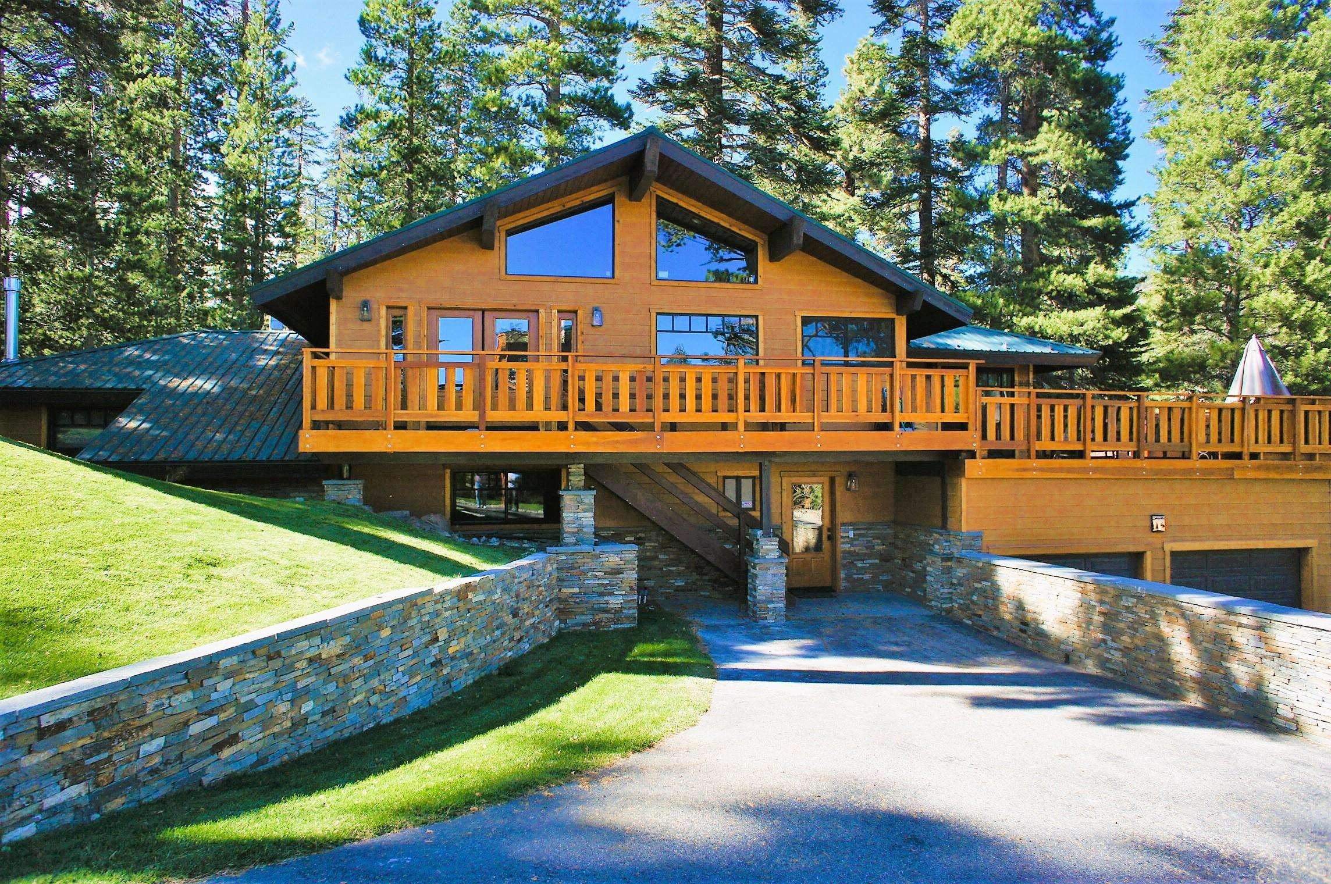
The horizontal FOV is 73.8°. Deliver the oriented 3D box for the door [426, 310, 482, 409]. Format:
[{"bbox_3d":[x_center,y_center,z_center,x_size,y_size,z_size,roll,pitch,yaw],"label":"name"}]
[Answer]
[{"bbox_3d":[-3.578,-1.195,15.081,0.913,2.089,0.100,0,0,-11],"label":"door"}]

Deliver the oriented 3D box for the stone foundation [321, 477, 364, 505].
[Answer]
[{"bbox_3d":[-4.494,0.684,12.372,0.487,0.385,0.487,0,0,-11],"label":"stone foundation"}]

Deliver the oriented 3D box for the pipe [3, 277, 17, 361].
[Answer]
[{"bbox_3d":[-14.030,-2.624,19.033,0.304,1.832,0.304,0,0,-11],"label":"pipe"}]

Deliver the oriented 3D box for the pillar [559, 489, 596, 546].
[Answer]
[{"bbox_3d":[-1.302,1.084,13.039,0.513,0.817,0.513,0,0,-11],"label":"pillar"}]

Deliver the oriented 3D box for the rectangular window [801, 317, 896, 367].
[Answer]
[{"bbox_3d":[3.401,-1.854,16.371,1.871,0.922,0.120,0,0,-11],"label":"rectangular window"}]

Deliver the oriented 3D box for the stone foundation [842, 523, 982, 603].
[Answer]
[{"bbox_3d":[4.100,2.161,15.195,1.335,1.320,2.650,0,0,-11],"label":"stone foundation"}]

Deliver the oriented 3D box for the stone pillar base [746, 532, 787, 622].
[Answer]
[{"bbox_3d":[1.553,2.039,13.624,0.508,1.363,0.508,0,0,-11],"label":"stone pillar base"}]

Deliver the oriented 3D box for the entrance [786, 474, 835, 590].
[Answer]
[{"bbox_3d":[2.656,1.670,16.272,0.983,2.100,0.150,0,0,-11],"label":"entrance"}]

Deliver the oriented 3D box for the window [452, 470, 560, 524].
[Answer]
[{"bbox_3d":[-2.720,0.946,15.207,1.880,0.945,0.120,0,0,-11],"label":"window"}]

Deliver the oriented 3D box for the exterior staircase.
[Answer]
[{"bbox_3d":[0.054,1.285,14.916,3.450,2.880,1.100,0,0,-11],"label":"exterior staircase"}]

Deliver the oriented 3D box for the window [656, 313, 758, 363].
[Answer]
[{"bbox_3d":[0.757,-1.834,15.872,1.854,0.969,0.120,0,0,-11],"label":"window"}]

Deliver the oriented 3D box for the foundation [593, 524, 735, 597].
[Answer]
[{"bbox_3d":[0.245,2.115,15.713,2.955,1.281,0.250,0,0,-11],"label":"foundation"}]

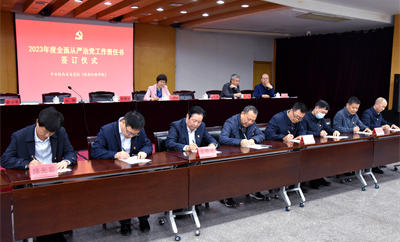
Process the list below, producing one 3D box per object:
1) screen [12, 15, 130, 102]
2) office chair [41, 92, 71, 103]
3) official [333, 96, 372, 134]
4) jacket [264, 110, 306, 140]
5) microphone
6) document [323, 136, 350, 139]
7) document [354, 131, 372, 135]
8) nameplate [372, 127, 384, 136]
[{"bbox_3d":[-2.755,-1.307,7.952,2.579,2.030,0.060,-4,7,-31],"label":"screen"},{"bbox_3d":[-2.488,-0.040,6.133,0.550,0.918,0.600,-4,7,-31],"label":"office chair"},{"bbox_3d":[2.237,0.268,5.252,0.620,1.260,0.800,-4,7,-31],"label":"official"},{"bbox_3d":[1.061,0.144,4.447,0.626,0.545,0.545,-3,7,-31],"label":"jacket"},{"bbox_3d":[-2.165,-0.464,6.053,0.311,0.276,0.081,-1,6,-8],"label":"microphone"},{"bbox_3d":[1.789,0.218,4.563,0.290,0.003,0.220,-4,7,-31],"label":"document"},{"bbox_3d":[2.335,0.170,4.862,0.212,0.010,0.283,-3,7,-31],"label":"document"},{"bbox_3d":[2.416,0.147,4.666,0.192,0.096,0.086,-3,7,-31],"label":"nameplate"}]

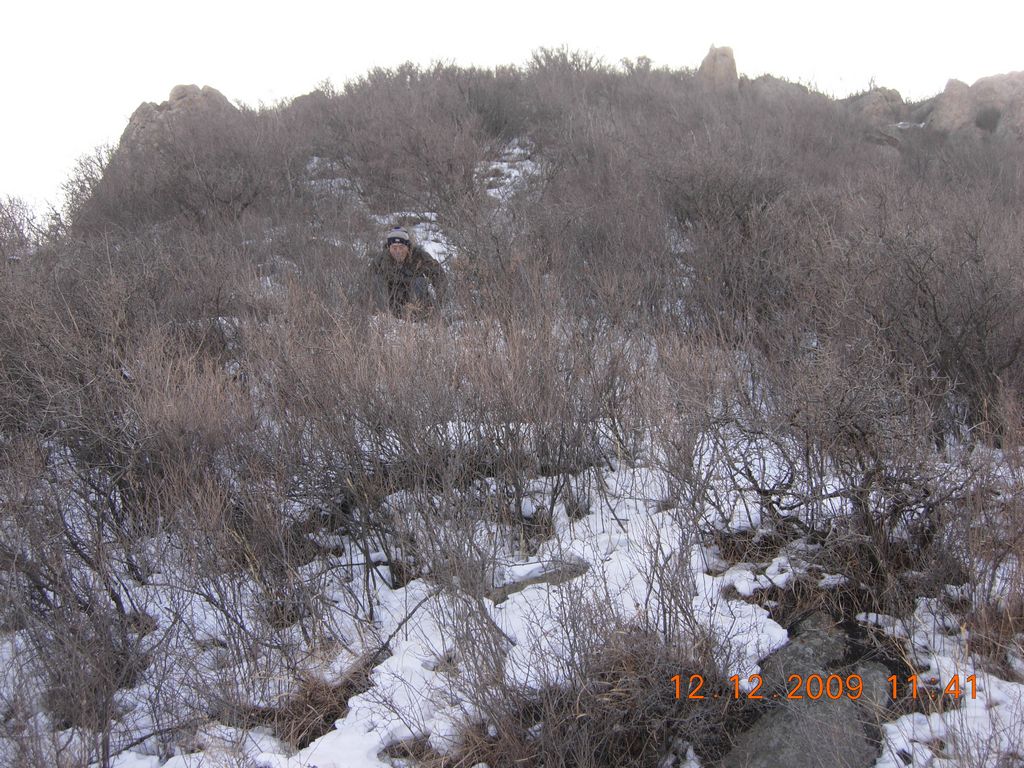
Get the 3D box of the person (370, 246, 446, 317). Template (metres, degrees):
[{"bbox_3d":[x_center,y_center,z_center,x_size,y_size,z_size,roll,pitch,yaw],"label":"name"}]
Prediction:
[{"bbox_3d":[-0.883,-0.935,10.400,0.650,0.860,0.680,0,-5,-2],"label":"person"}]

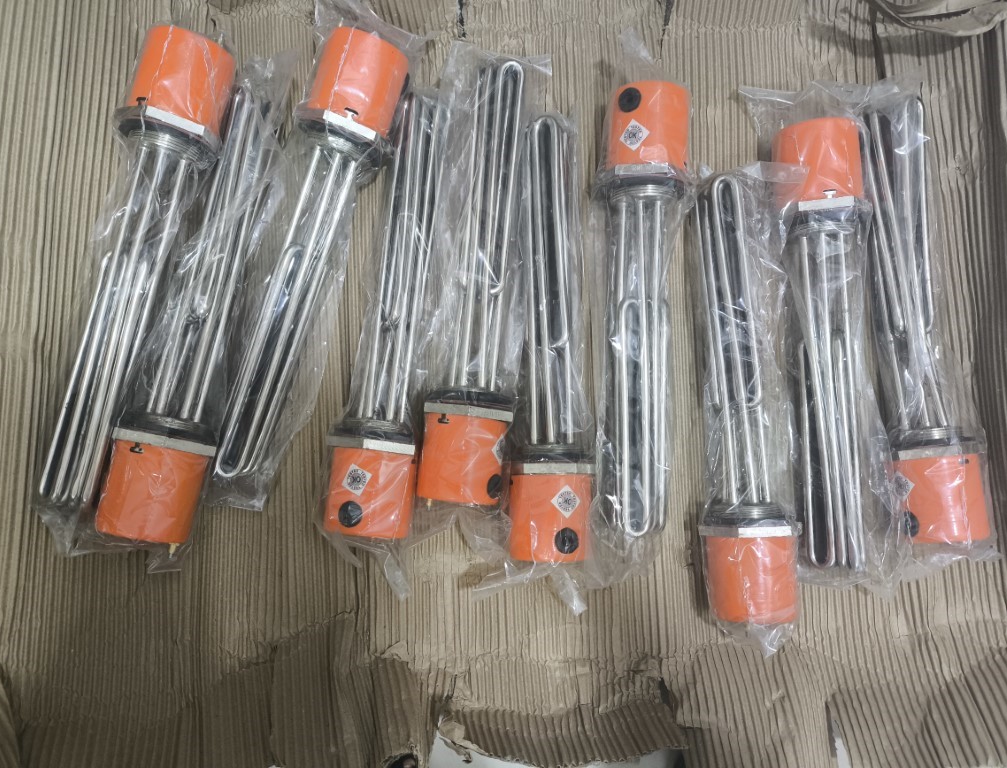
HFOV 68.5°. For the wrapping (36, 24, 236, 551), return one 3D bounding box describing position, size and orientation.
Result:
[{"bbox_3d":[-0.323,-0.076,0.628,0.108,0.079,0.447,16,86,1],"label":"wrapping"}]

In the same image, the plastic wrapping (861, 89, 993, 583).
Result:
[{"bbox_3d":[0.389,-0.056,0.677,0.118,0.079,0.456,-2,86,-1],"label":"plastic wrapping"}]

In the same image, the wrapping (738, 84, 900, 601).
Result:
[{"bbox_3d":[0.312,-0.048,0.677,0.135,0.079,0.476,-3,86,-1],"label":"wrapping"}]

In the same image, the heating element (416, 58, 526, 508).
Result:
[{"bbox_3d":[-0.021,-0.093,0.674,0.086,0.078,0.399,5,84,0],"label":"heating element"}]

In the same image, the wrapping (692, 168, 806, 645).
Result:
[{"bbox_3d":[0.224,0.022,0.671,0.119,0.079,0.454,-1,86,0],"label":"wrapping"}]

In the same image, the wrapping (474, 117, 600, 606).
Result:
[{"bbox_3d":[0.031,-0.021,0.674,0.113,0.079,0.465,0,86,0],"label":"wrapping"}]

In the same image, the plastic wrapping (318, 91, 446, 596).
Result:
[{"bbox_3d":[-0.102,-0.041,0.669,0.092,0.079,0.468,7,86,0],"label":"plastic wrapping"}]

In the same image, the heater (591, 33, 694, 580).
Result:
[{"bbox_3d":[0.125,-0.075,0.672,0.093,0.079,0.506,1,86,0],"label":"heater"}]

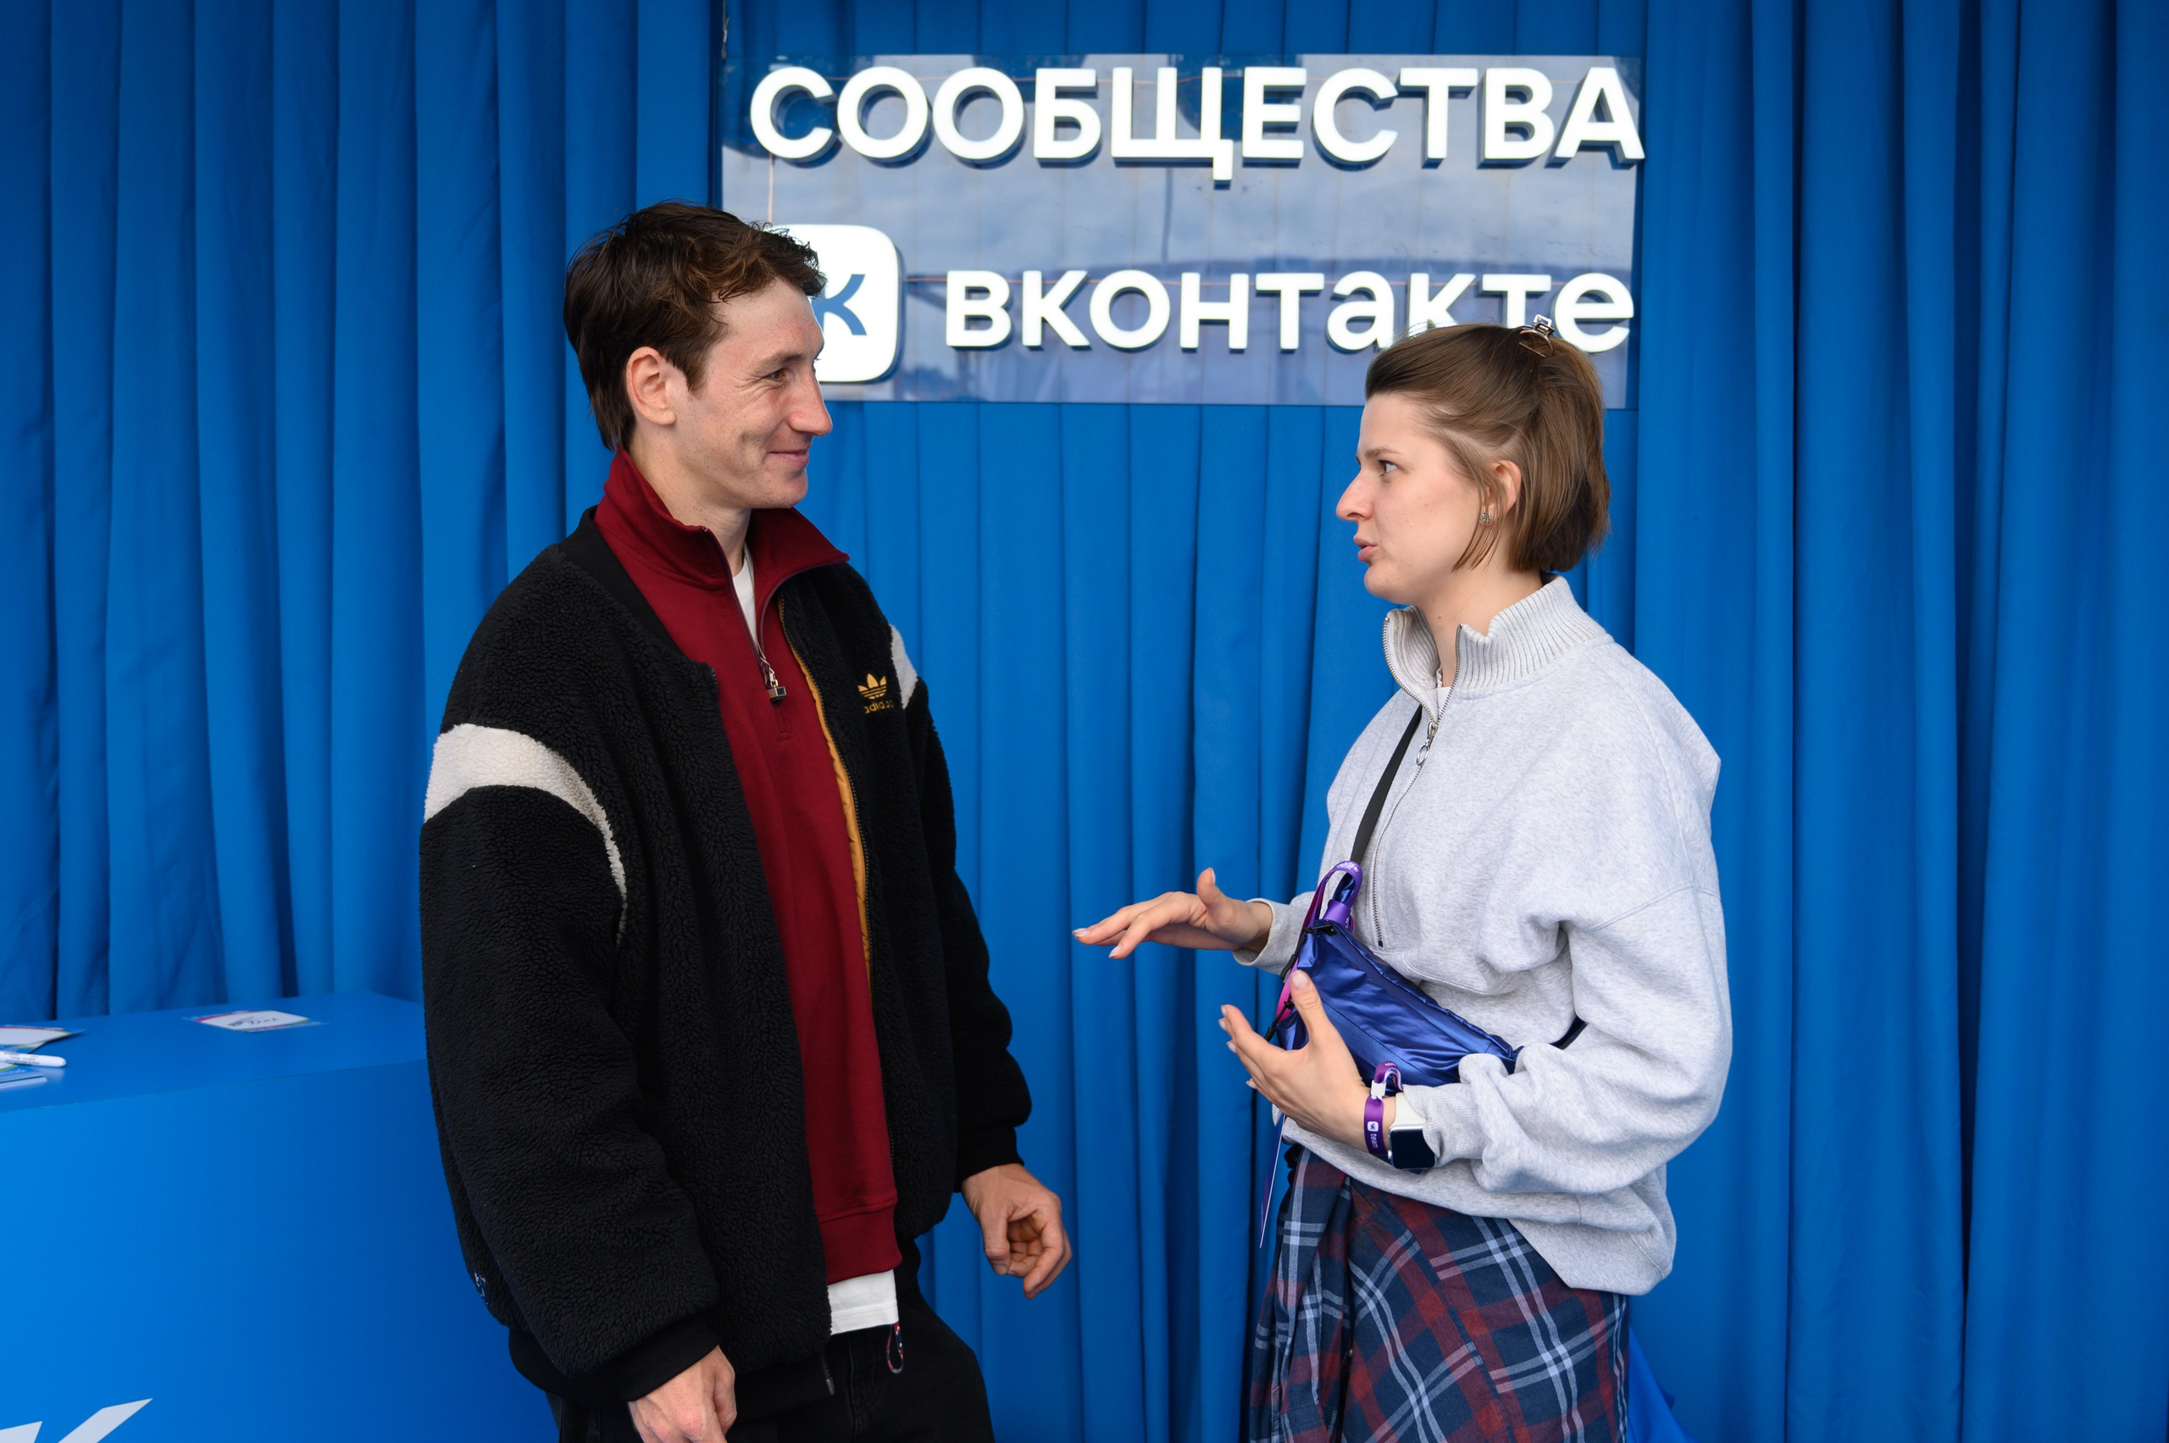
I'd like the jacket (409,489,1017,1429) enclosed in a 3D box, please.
[{"bbox_3d":[-0.285,0.168,1.830,0.360,0.680,0.510,2,3,39],"label":"jacket"}]

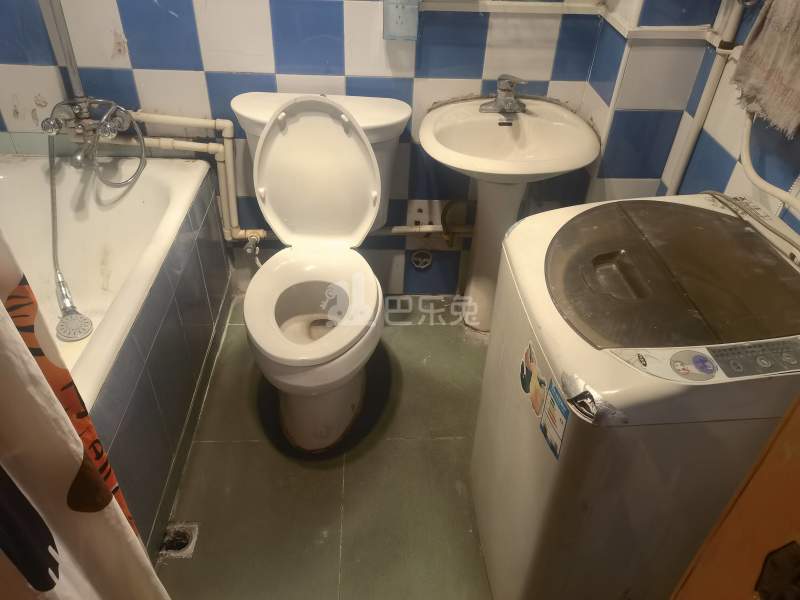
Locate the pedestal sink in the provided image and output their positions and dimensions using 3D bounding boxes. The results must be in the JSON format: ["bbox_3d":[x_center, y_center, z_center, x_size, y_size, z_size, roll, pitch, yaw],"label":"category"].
[{"bbox_3d":[0.277,-0.172,1.909,0.475,0.755,0.455,0,38,-3],"label":"pedestal sink"}]

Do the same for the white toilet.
[{"bbox_3d":[-0.224,-0.089,1.734,0.505,0.800,0.760,0,38,-3],"label":"white toilet"}]

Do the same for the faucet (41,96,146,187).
[{"bbox_3d":[-0.870,-0.452,1.793,0.250,0.230,0.190,0,38,-3],"label":"faucet"}]

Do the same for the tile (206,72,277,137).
[{"bbox_3d":[-0.461,-0.572,1.844,0.200,0.200,0.012,0,38,-3],"label":"tile"}]

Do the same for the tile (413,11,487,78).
[{"bbox_3d":[0.146,-0.723,1.757,0.200,0.195,0.012,0,38,-3],"label":"tile"}]

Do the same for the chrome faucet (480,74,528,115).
[{"bbox_3d":[0.300,-0.570,1.744,0.138,0.103,0.127,0,38,-3],"label":"chrome faucet"}]

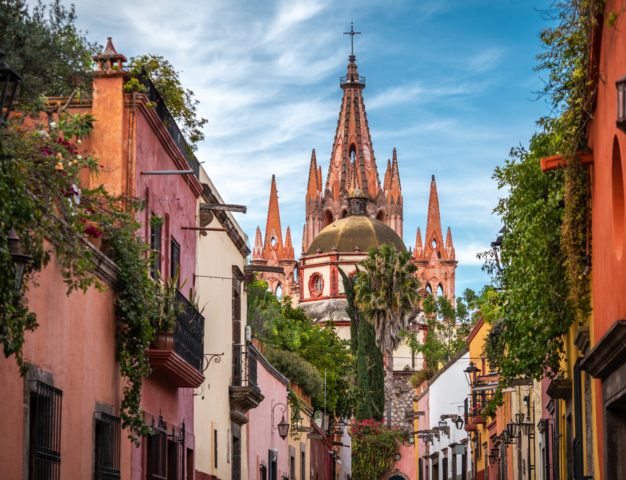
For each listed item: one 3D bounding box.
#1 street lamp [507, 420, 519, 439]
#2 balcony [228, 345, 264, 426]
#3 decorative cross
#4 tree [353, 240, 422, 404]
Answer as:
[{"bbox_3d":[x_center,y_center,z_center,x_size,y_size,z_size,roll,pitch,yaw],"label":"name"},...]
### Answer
[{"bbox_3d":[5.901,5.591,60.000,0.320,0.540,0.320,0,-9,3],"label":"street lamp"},{"bbox_3d":[-1.623,3.555,50.000,0.550,1.900,2.800,0,-9,3],"label":"balcony"},{"bbox_3d":[4.467,-22.732,230.000,2.000,3.800,0.220,0,-9,0],"label":"decorative cross"},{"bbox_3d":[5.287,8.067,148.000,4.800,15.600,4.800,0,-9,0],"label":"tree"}]

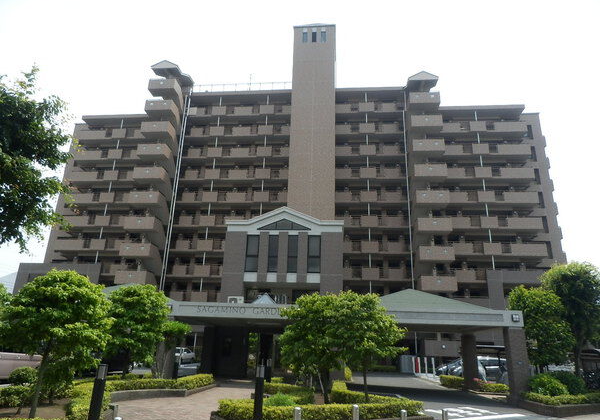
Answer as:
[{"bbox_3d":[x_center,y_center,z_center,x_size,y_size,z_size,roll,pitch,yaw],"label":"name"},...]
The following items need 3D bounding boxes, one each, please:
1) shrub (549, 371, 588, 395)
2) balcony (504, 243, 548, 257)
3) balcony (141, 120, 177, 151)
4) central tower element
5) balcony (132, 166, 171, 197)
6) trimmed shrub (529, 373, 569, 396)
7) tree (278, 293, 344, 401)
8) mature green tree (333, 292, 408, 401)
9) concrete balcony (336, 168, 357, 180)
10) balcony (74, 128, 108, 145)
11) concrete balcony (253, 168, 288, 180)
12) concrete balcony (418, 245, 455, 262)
[{"bbox_3d":[9.731,6.355,15.058,1.400,0.921,1.300,0,-19,6],"label":"shrub"},{"bbox_3d":[22.791,4.317,42.640,4.100,1.270,1.550,0,-19,6],"label":"balcony"},{"bbox_3d":[-16.067,-8.832,47.497,3.100,1.370,2.400,0,-18,5],"label":"balcony"},{"bbox_3d":[1.413,-4.186,46.059,4.980,40.400,3.800,0,-19,6],"label":"central tower element"},{"bbox_3d":[-16.201,-3.580,45.756,3.150,1.400,2.400,0,-18,5],"label":"balcony"},{"bbox_3d":[8.622,6.148,14.397,1.300,0.818,1.200,0,-19,6],"label":"trimmed shrub"},{"bbox_3d":[0.347,3.949,12.092,1.900,3.050,1.900,0,-19,5],"label":"tree"},{"bbox_3d":[2.097,4.038,12.426,2.100,3.200,2.100,0,-19,5],"label":"mature green tree"},{"bbox_3d":[4.985,-3.849,47.265,1.780,1.280,1.200,0,-18,5],"label":"concrete balcony"},{"bbox_3d":[-25.411,-9.030,51.852,3.338,1.163,1.300,0,-19,5],"label":"balcony"},{"bbox_3d":[-3.191,-3.863,47.950,4.000,1.220,1.500,0,-19,6],"label":"concrete balcony"},{"bbox_3d":[12.928,4.296,39.569,3.194,1.320,1.600,0,-19,5],"label":"concrete balcony"}]

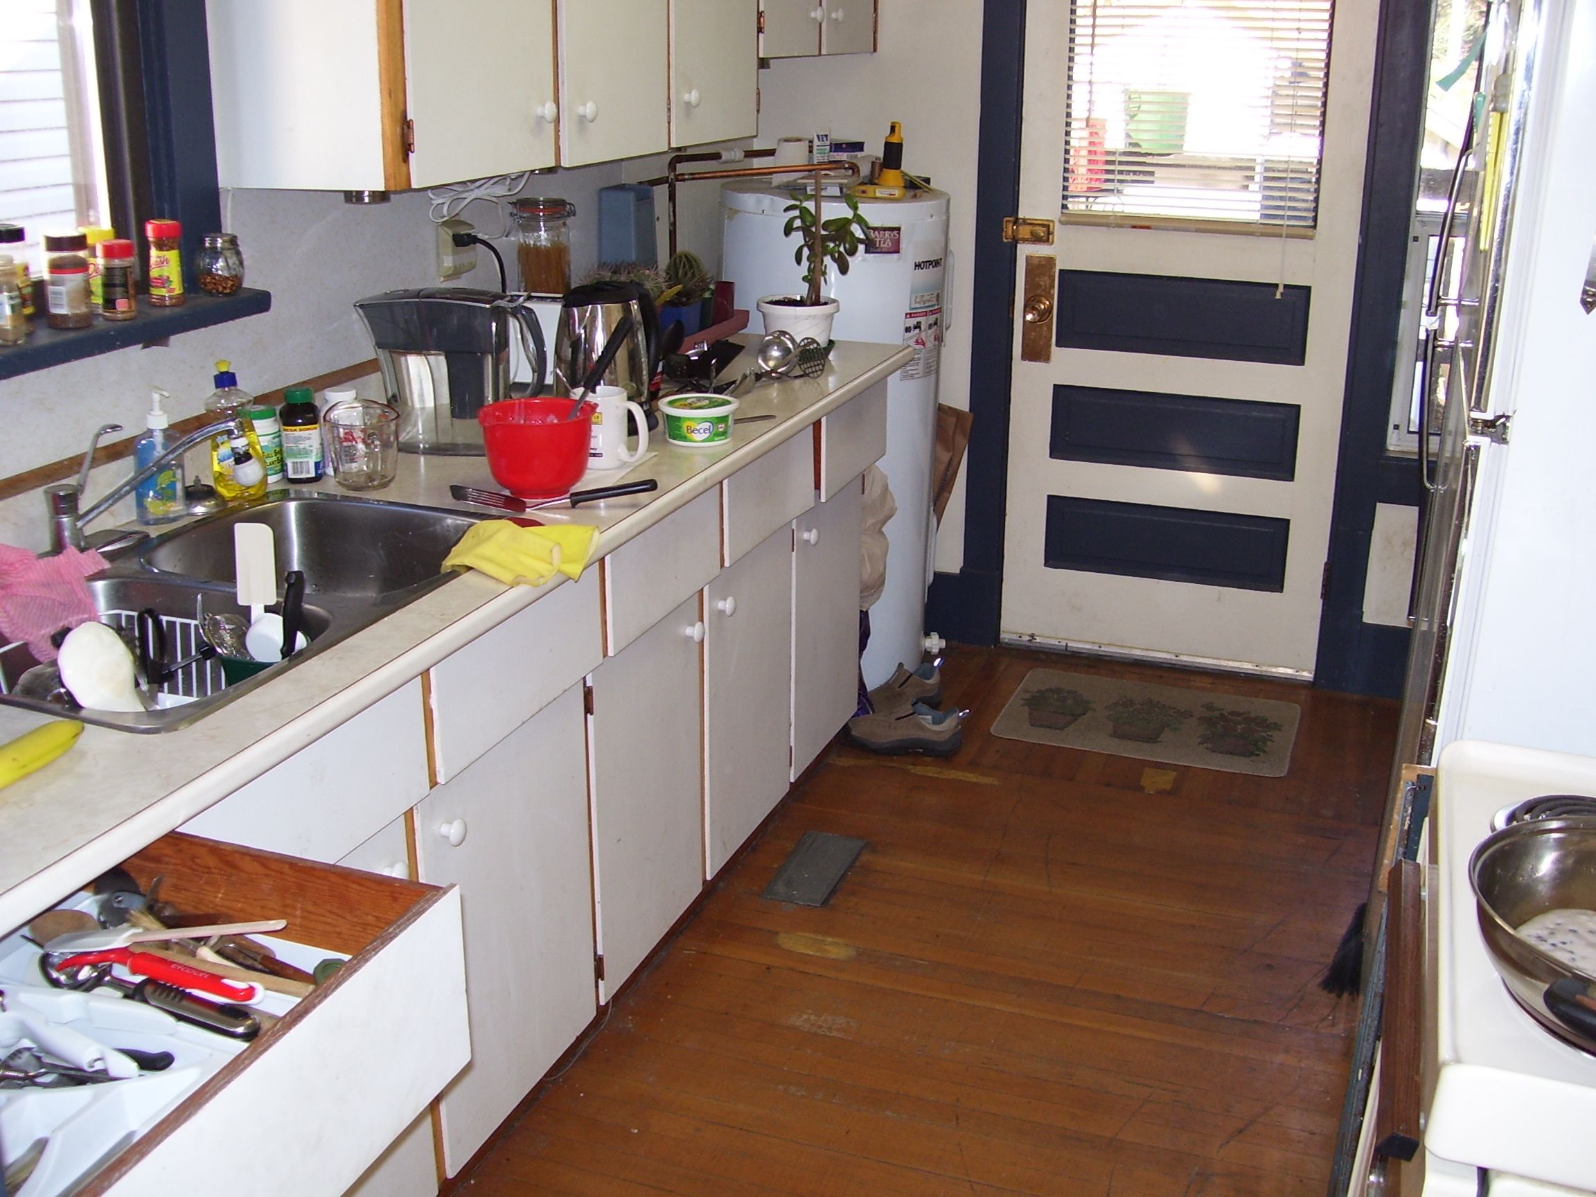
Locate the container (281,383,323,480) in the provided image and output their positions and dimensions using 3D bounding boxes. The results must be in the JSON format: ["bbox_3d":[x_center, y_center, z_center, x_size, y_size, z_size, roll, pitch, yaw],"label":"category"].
[{"bbox_3d":[-0.757,-0.251,2.526,0.064,0.141,0.064,-5,20,-16],"label":"container"}]

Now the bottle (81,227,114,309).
[{"bbox_3d":[-0.939,-0.440,2.229,0.050,0.120,0.050,-5,20,-16],"label":"bottle"}]

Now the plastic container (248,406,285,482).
[{"bbox_3d":[-0.814,-0.234,2.554,0.061,0.112,0.061,-12,22,-31],"label":"plastic container"}]

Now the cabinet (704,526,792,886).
[{"bbox_3d":[-0.327,0.155,3.328,0.500,0.612,0.450,7,20,19],"label":"cabinet"}]

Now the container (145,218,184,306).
[{"bbox_3d":[-0.871,-0.462,2.286,0.050,0.121,0.050,-5,20,-16],"label":"container"}]

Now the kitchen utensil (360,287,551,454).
[{"bbox_3d":[-0.580,-0.387,2.784,0.310,0.268,0.137,3,19,10],"label":"kitchen utensil"}]

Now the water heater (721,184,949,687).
[{"bbox_3d":[0.089,-0.411,4.193,0.545,1.210,0.545,0,19,0],"label":"water heater"}]

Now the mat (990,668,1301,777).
[{"bbox_3d":[0.845,0.283,3.972,0.685,0.010,0.475,7,20,19],"label":"mat"}]

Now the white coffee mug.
[{"bbox_3d":[-0.307,-0.279,2.702,0.122,0.117,0.088,-2,19,-6],"label":"white coffee mug"}]

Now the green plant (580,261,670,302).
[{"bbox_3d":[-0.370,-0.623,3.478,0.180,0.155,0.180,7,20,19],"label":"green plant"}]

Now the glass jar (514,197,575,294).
[{"bbox_3d":[-0.492,-0.683,3.218,0.112,0.185,0.105,-3,19,-9],"label":"glass jar"}]

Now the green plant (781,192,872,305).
[{"bbox_3d":[0.061,-0.761,3.614,0.198,0.260,0.165,0,19,1],"label":"green plant"}]

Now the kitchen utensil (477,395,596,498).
[{"bbox_3d":[-0.387,-0.224,2.505,0.180,0.125,0.168,0,19,0],"label":"kitchen utensil"}]

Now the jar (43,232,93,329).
[{"bbox_3d":[-0.936,-0.407,2.127,0.057,0.121,0.057,-5,20,-16],"label":"jar"}]

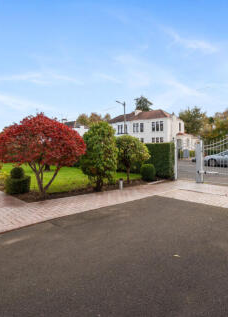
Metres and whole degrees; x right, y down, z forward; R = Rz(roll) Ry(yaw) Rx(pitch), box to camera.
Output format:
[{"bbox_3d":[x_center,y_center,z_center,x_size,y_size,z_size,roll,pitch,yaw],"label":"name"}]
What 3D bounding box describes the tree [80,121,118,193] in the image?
[{"bbox_3d":[-0.490,-0.068,6.250,1.250,2.300,1.200,0,3,0],"label":"tree"}]

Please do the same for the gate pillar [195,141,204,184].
[{"bbox_3d":[4.250,0.210,9.150,0.200,1.990,0.200,-1,0,-42],"label":"gate pillar"}]

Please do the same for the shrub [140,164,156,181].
[{"bbox_3d":[1.493,0.622,8.050,0.680,0.720,0.680,0,3,0],"label":"shrub"}]

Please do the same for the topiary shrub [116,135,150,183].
[{"bbox_3d":[0.880,0.000,8.600,1.550,2.220,1.500,-1,0,6],"label":"topiary shrub"}]

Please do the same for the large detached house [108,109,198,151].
[{"bbox_3d":[6.850,-4.850,37.200,12.200,8.600,9.800,-1,0,36],"label":"large detached house"}]

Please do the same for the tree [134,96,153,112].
[{"bbox_3d":[7.973,-9.324,50.000,5.800,14.500,5.600,0,3,0],"label":"tree"}]

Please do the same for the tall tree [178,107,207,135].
[{"bbox_3d":[16.124,-5.854,38.000,5.900,9.200,5.600,0,3,0],"label":"tall tree"}]

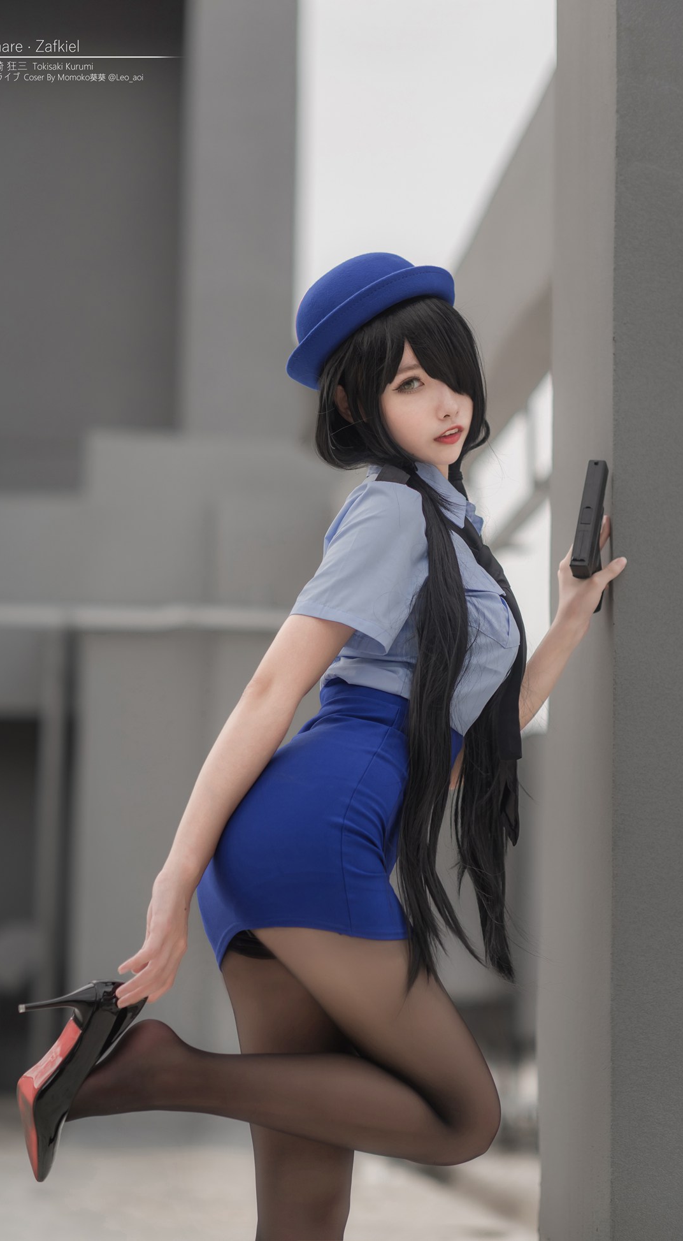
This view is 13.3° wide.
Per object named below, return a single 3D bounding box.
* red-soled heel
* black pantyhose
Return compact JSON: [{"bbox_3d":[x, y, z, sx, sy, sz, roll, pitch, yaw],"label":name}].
[{"bbox_3d":[-0.310,0.554,3.557,0.150,0.235,0.078,-8,18,-21],"label":"red-soled heel"},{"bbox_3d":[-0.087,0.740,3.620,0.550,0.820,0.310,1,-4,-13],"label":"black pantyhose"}]

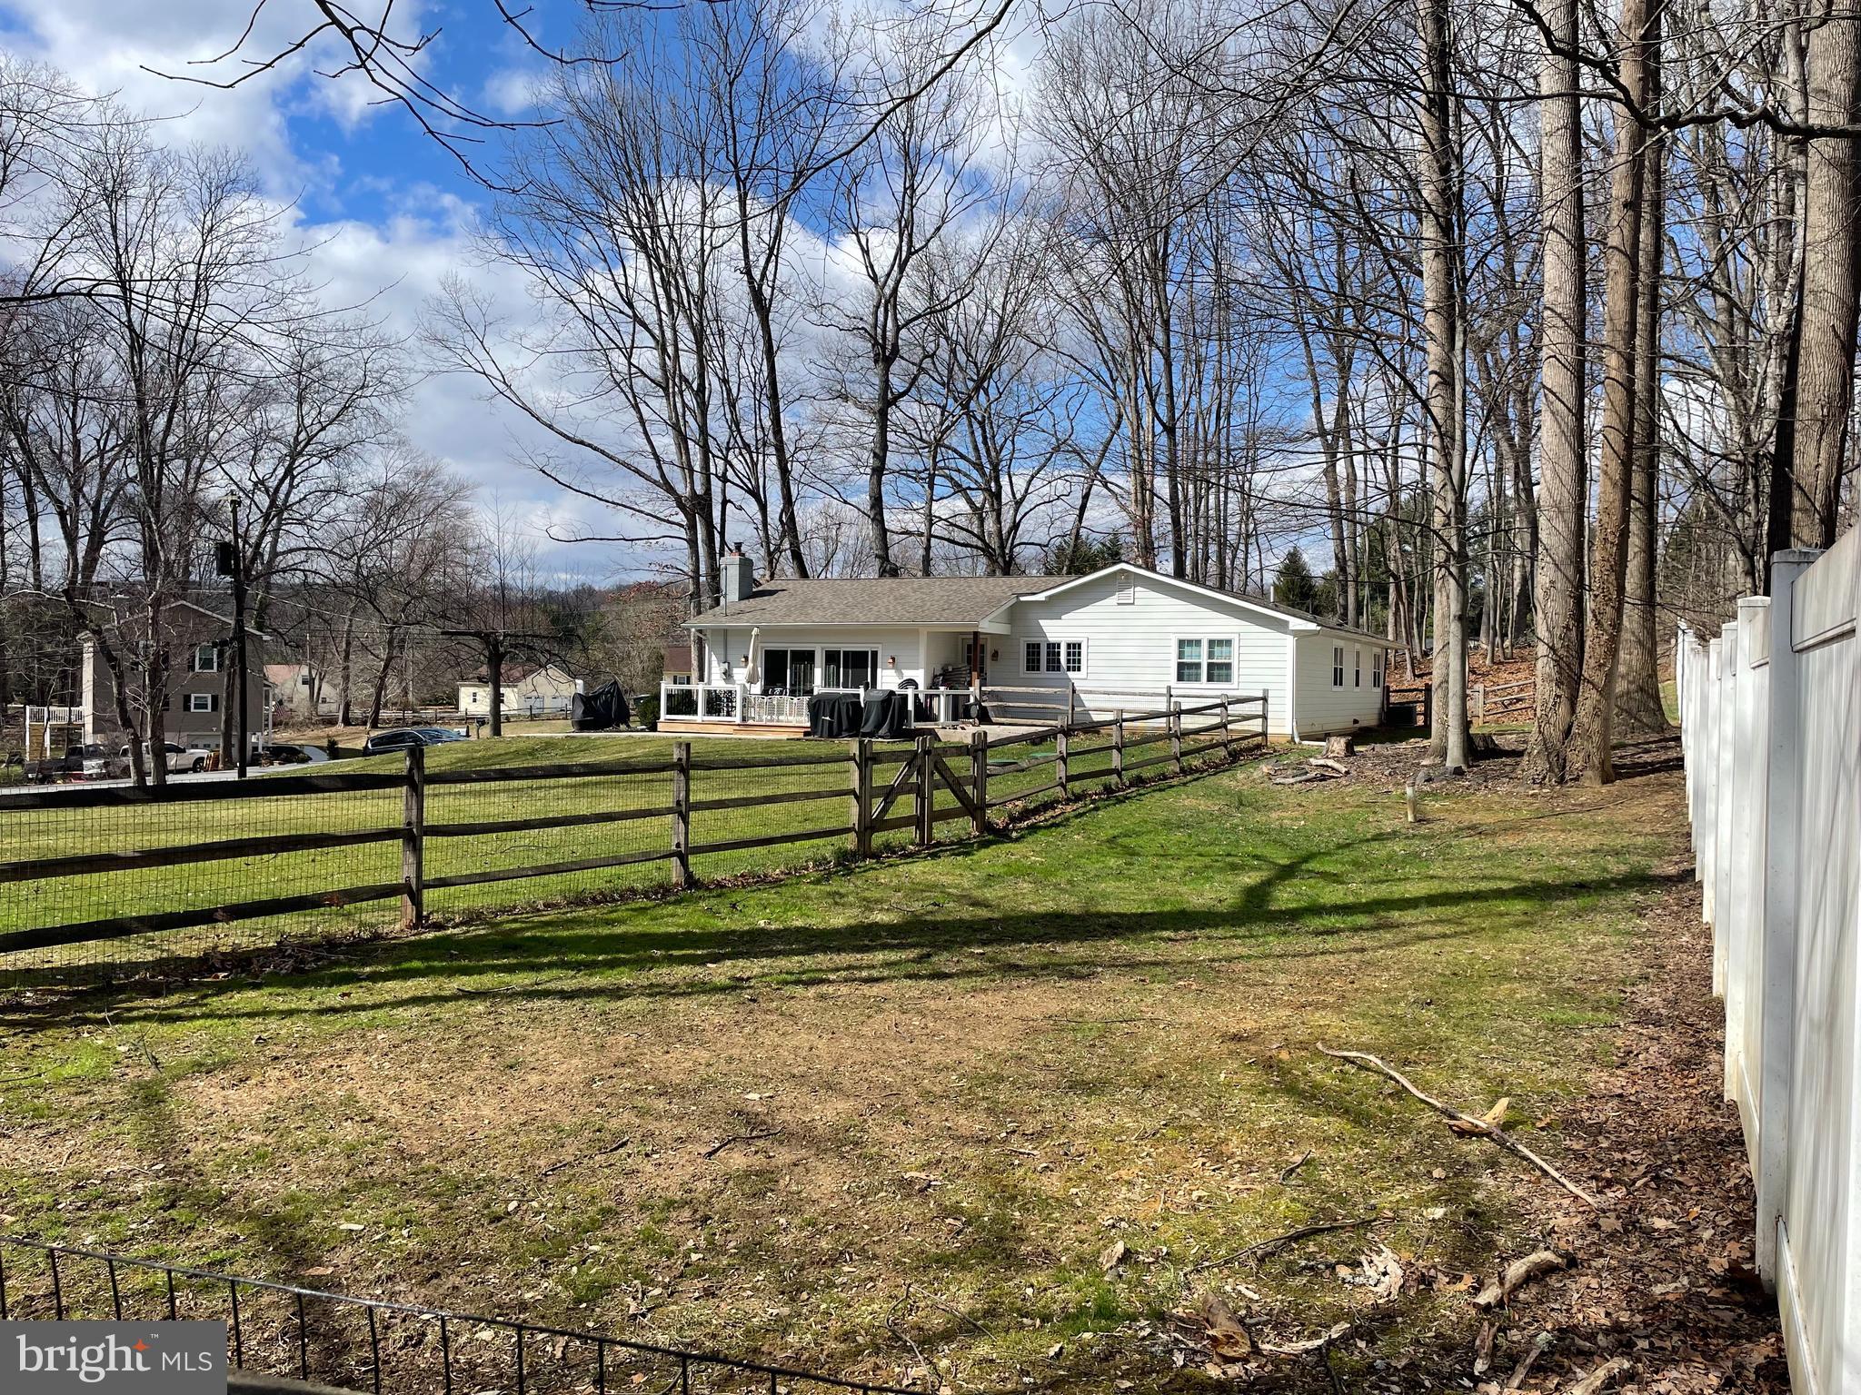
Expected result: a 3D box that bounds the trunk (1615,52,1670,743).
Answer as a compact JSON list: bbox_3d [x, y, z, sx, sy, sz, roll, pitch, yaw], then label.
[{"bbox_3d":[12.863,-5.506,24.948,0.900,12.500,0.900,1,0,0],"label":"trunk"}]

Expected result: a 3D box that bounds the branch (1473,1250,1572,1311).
[{"bbox_3d":[1.489,1.437,3.486,0.403,0.060,0.075,1,1,-34],"label":"branch"}]

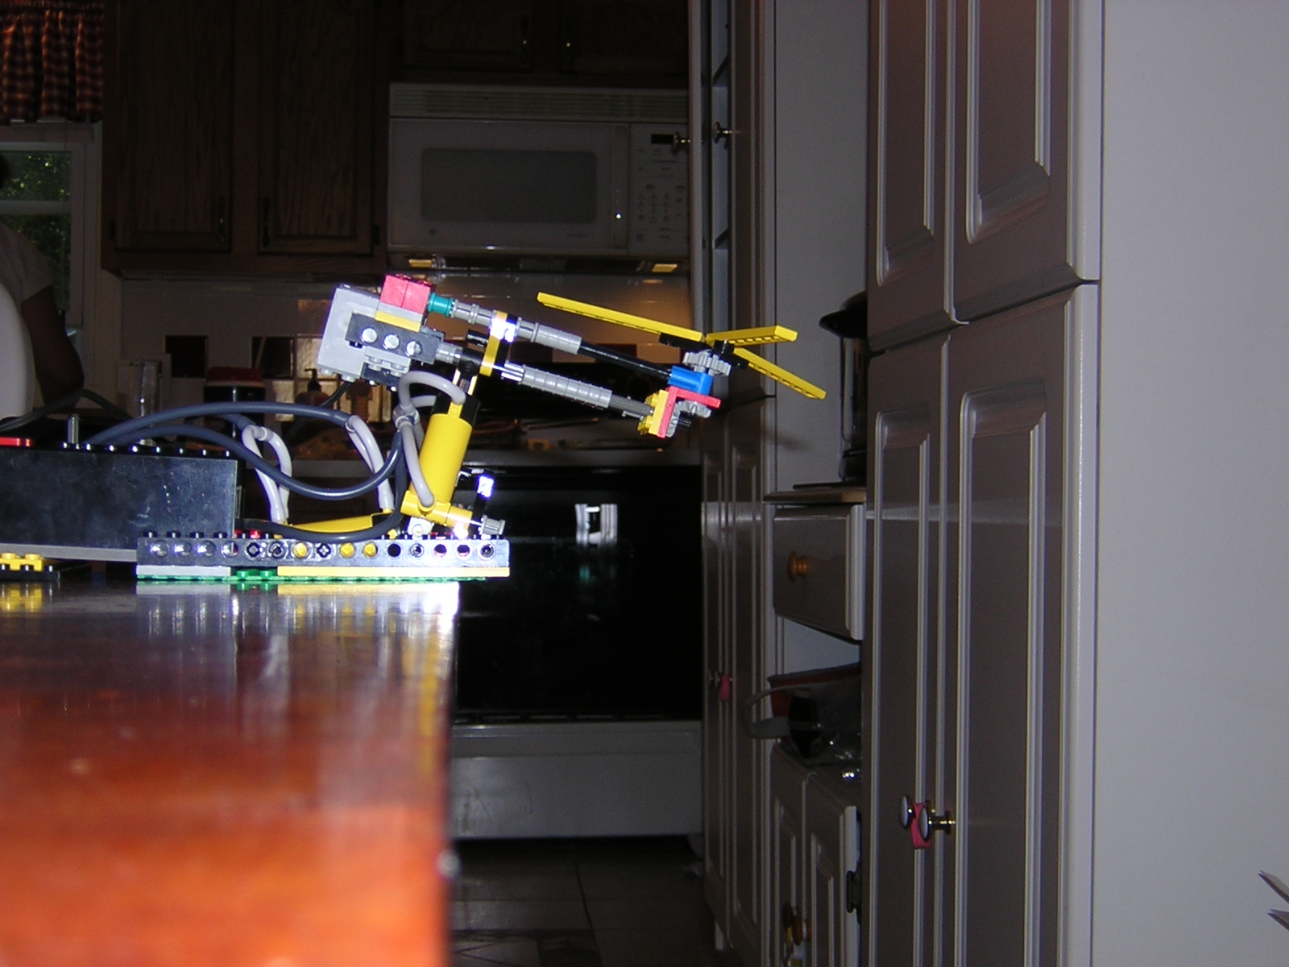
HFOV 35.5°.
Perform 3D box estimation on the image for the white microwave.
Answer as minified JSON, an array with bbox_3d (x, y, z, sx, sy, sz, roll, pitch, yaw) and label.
[{"bbox_3d":[-0.259,-0.763,5.104,0.757,0.412,0.390,0,0,-5],"label":"white microwave"}]

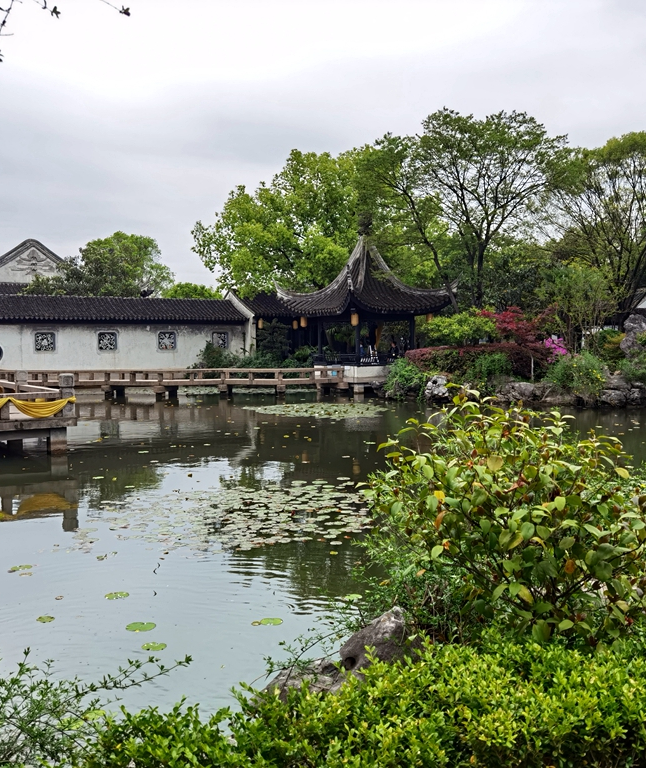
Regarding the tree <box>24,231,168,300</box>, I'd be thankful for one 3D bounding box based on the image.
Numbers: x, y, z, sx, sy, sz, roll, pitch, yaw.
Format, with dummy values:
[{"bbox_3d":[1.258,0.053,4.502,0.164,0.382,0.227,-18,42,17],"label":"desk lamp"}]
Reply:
[{"bbox_3d":[-14.616,-5.250,52.000,9.000,9.220,8.500,-2,3,-16],"label":"tree"}]

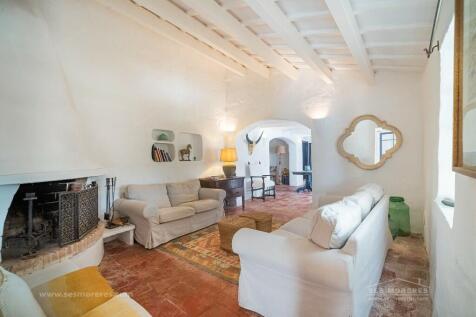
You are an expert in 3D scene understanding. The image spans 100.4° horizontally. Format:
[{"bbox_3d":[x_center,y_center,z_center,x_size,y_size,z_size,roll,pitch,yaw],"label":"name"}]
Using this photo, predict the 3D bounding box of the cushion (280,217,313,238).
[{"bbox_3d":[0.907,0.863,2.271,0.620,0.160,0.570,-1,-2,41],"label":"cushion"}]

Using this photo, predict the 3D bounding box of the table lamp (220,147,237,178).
[{"bbox_3d":[-0.225,0.109,4.899,0.410,0.770,0.410,0,-1,0],"label":"table lamp"}]

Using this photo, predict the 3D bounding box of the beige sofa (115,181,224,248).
[{"bbox_3d":[-1.137,0.843,3.683,0.890,0.850,1.790,-1,-1,35],"label":"beige sofa"}]

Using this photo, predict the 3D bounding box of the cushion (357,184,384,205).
[{"bbox_3d":[1.602,0.577,2.480,0.210,0.440,0.560,17,10,40],"label":"cushion"}]

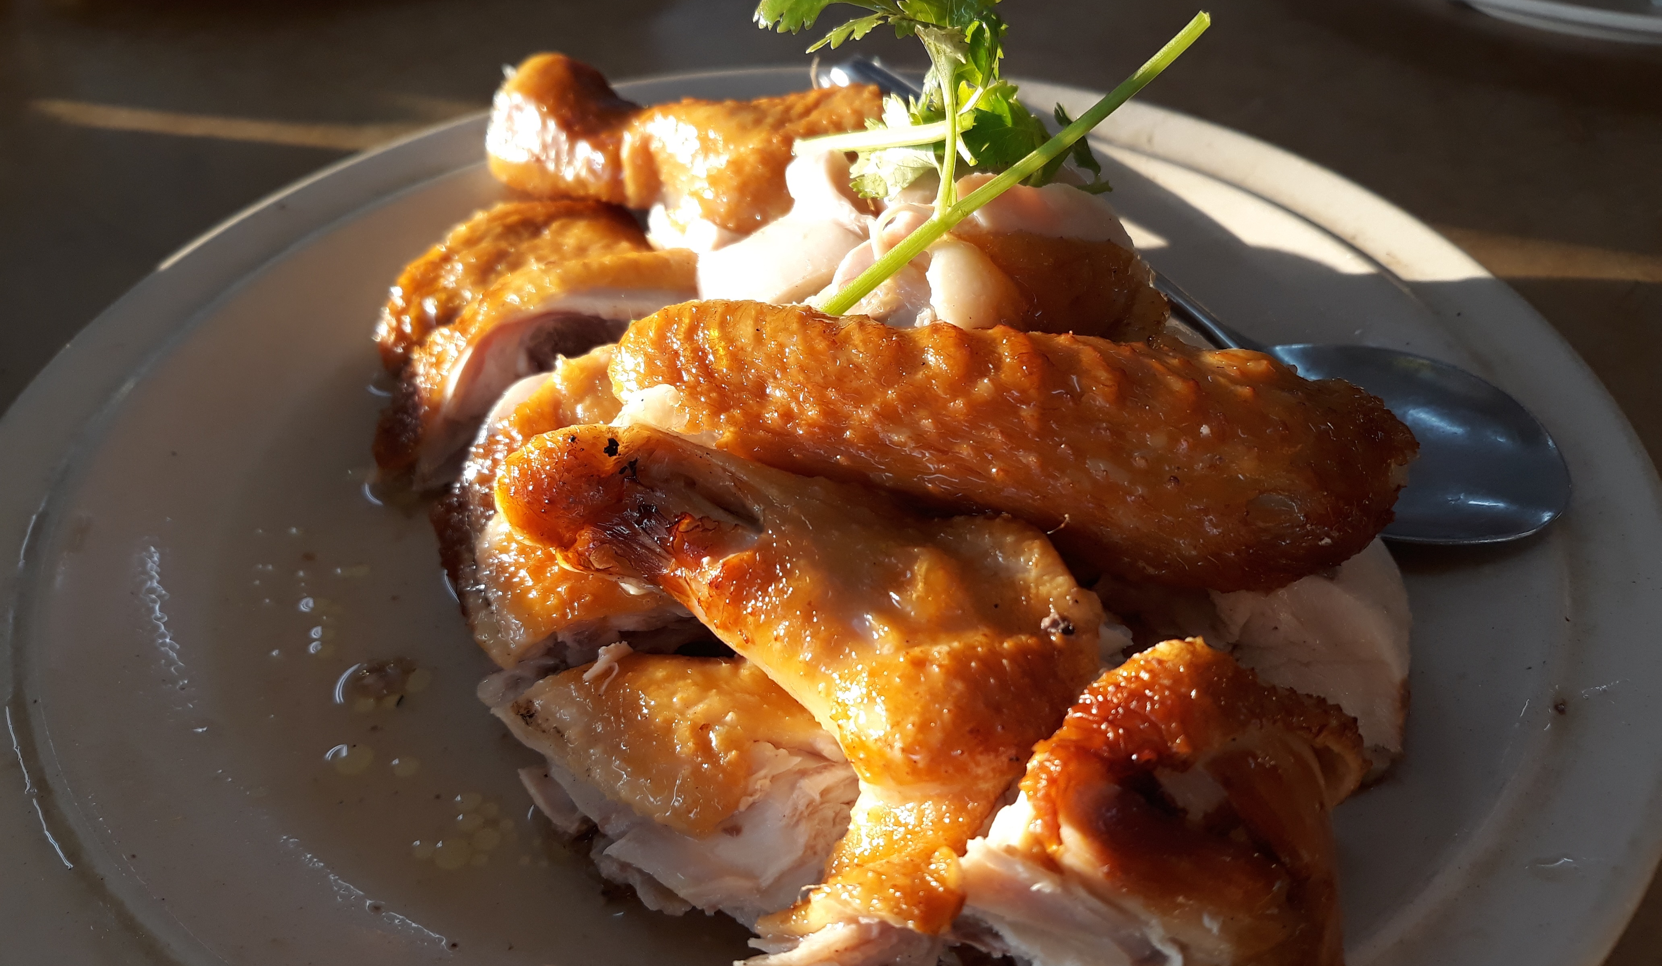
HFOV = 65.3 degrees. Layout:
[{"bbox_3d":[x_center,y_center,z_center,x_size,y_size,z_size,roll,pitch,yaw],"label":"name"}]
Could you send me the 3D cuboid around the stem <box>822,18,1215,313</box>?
[{"bbox_3d":[0.032,-0.053,0.211,0.090,0.004,0.004,-40,41,-16],"label":"stem"}]

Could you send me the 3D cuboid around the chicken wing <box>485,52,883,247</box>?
[{"bbox_3d":[-0.030,-0.068,0.266,0.083,0.035,0.038,3,42,9],"label":"chicken wing"}]

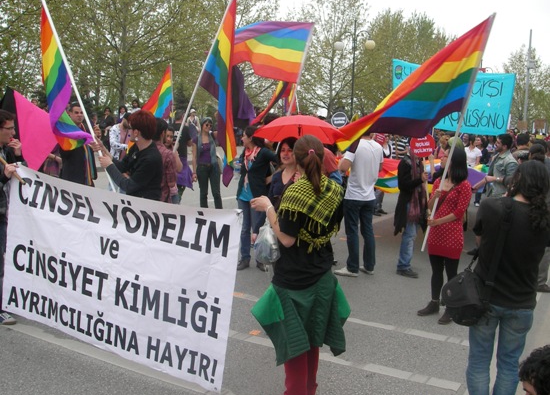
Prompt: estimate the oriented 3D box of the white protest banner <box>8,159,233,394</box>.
[{"bbox_3d":[-1.138,0.471,4.100,2.030,1.120,0.070,10,6,29],"label":"white protest banner"}]

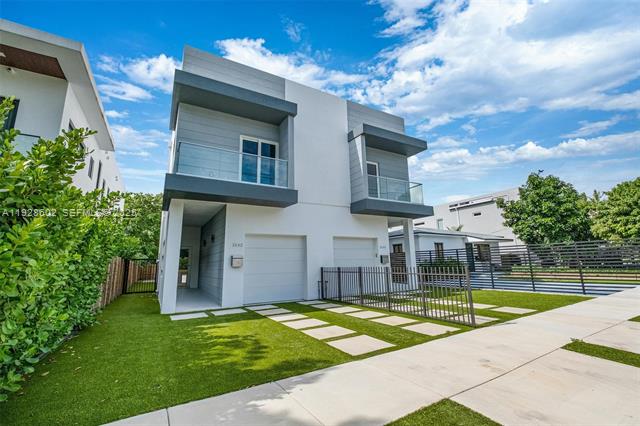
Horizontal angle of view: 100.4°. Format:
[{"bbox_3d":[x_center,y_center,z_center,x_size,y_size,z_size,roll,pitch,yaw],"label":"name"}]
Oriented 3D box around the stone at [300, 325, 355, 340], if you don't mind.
[{"bbox_3d":[0.153,2.397,5.331,0.832,0.050,0.796,5,-13,-29],"label":"stone"}]

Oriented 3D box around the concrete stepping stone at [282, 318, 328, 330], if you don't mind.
[{"bbox_3d":[-0.332,2.569,6.141,0.832,0.050,0.796,5,-13,-29],"label":"concrete stepping stone"}]

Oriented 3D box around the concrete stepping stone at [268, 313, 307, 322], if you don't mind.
[{"bbox_3d":[-0.849,2.749,6.992,0.832,0.050,0.796,5,-13,-29],"label":"concrete stepping stone"}]

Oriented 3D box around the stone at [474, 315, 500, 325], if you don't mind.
[{"bbox_3d":[3.539,2.456,6.108,0.832,0.050,0.796,5,-13,-29],"label":"stone"}]

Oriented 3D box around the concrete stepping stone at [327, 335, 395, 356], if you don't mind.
[{"bbox_3d":[0.664,2.209,4.436,0.832,0.050,0.796,5,-13,-29],"label":"concrete stepping stone"}]

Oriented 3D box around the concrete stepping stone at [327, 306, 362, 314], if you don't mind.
[{"bbox_3d":[0.729,2.876,7.864,0.832,0.050,0.796,5,-13,-29],"label":"concrete stepping stone"}]

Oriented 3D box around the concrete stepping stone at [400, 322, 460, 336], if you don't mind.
[{"bbox_3d":[2.219,2.343,5.343,0.832,0.050,0.796,5,-13,-29],"label":"concrete stepping stone"}]

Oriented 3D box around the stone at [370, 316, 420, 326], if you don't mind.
[{"bbox_3d":[1.716,2.526,6.210,0.832,0.050,0.796,5,-13,-29],"label":"stone"}]

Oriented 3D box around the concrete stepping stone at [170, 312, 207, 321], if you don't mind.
[{"bbox_3d":[-3.693,2.927,7.504,0.884,0.050,0.845,5,-13,-29],"label":"concrete stepping stone"}]

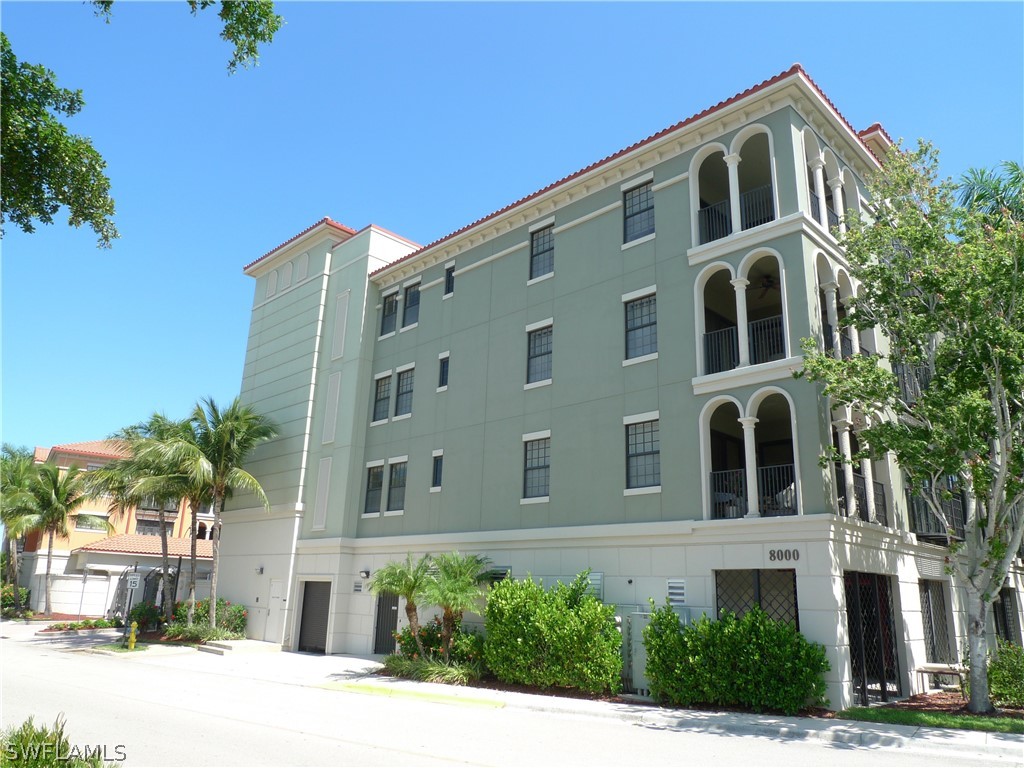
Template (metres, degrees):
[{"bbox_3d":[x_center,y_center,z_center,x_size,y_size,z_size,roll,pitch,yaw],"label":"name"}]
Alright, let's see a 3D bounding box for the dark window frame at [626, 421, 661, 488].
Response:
[{"bbox_3d":[3.133,1.697,16.945,0.946,1.623,0.100,-14,-23,43],"label":"dark window frame"}]

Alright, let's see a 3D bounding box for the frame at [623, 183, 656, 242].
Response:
[{"bbox_3d":[3.361,-4.528,18.815,0.946,1.628,0.100,-14,-23,43],"label":"frame"}]

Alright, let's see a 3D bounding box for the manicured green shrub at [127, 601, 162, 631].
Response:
[{"bbox_3d":[-14.631,9.237,28.268,1.450,1.220,1.350,10,-18,-25],"label":"manicured green shrub"}]

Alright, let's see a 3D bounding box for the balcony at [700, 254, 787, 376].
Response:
[{"bbox_3d":[5.371,-1.506,16.151,1.999,2.584,0.700,-14,-23,43],"label":"balcony"}]

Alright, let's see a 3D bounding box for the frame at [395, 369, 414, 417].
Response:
[{"bbox_3d":[-3.696,0.319,24.498,0.944,1.622,0.100,-14,-23,43],"label":"frame"}]

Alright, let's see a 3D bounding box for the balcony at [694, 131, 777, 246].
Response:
[{"bbox_3d":[5.462,-4.724,17.197,2.250,2.650,0.750,-14,-23,43],"label":"balcony"}]

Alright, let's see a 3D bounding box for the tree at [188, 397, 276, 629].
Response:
[{"bbox_3d":[-11.086,5.202,27.436,3.200,8.600,3.200,8,-18,-20],"label":"tree"}]

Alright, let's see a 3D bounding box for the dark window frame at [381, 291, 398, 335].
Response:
[{"bbox_3d":[-4.543,-2.579,26.554,0.900,1.580,0.130,-14,-23,43],"label":"dark window frame"}]

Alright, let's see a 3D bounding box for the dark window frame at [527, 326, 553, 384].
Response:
[{"bbox_3d":[0.830,-0.813,20.358,0.920,1.580,0.130,-14,-23,43],"label":"dark window frame"}]

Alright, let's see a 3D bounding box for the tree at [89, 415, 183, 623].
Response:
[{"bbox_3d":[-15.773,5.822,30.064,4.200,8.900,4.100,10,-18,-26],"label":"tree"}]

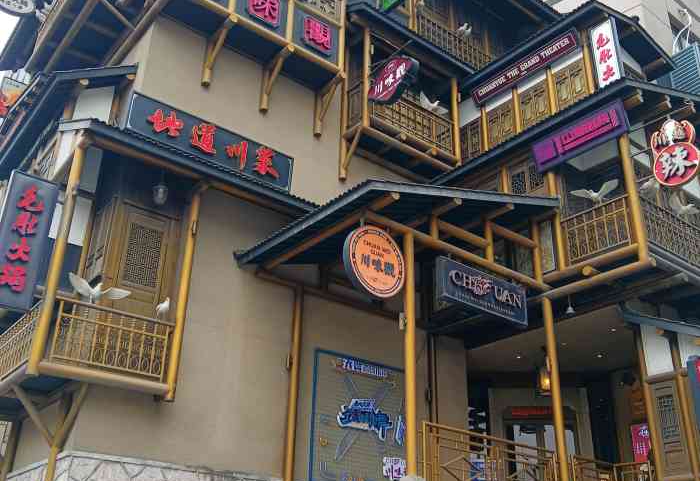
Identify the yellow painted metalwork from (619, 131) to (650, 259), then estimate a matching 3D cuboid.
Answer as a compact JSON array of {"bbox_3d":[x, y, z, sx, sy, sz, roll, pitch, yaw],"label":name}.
[{"bbox_3d":[4.320,-0.680,11.014,0.148,2.193,0.148,20,-31,-34],"label":"yellow painted metalwork"}]

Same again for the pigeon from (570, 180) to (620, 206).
[{"bbox_3d":[4.151,-0.774,12.402,0.380,0.340,0.780,20,-30,-34],"label":"pigeon"}]

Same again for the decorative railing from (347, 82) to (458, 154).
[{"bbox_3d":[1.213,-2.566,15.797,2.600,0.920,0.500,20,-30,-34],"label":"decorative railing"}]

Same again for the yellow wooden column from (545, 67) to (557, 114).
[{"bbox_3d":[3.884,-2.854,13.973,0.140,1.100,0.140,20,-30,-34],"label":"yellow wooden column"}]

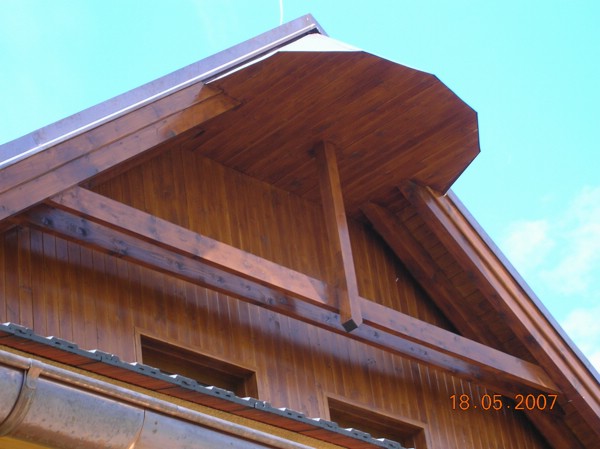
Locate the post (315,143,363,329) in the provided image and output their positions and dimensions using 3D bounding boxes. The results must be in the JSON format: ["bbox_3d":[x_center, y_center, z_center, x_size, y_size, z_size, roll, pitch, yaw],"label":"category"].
[{"bbox_3d":[0.267,0.079,11.852,0.100,1.474,0.100,23,-43,-40],"label":"post"}]

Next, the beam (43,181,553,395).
[{"bbox_3d":[0.144,0.548,11.658,4.857,0.173,0.270,23,-43,-40],"label":"beam"}]

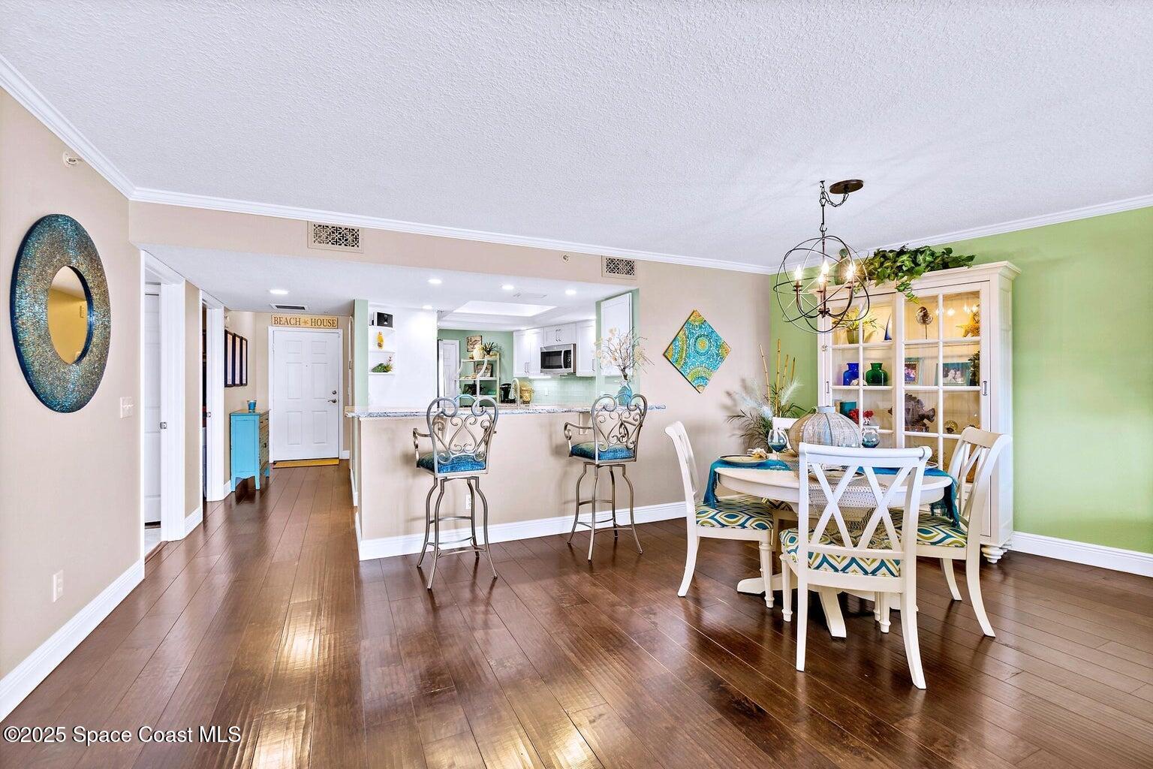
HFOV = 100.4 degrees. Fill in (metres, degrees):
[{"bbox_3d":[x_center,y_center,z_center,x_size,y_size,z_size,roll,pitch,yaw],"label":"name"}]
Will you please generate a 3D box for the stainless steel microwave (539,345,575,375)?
[{"bbox_3d":[-0.152,-0.368,7.260,0.400,0.415,0.762,0,0,-41],"label":"stainless steel microwave"}]

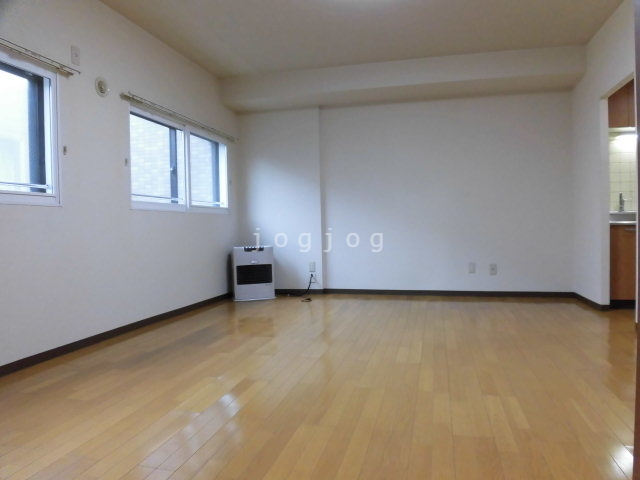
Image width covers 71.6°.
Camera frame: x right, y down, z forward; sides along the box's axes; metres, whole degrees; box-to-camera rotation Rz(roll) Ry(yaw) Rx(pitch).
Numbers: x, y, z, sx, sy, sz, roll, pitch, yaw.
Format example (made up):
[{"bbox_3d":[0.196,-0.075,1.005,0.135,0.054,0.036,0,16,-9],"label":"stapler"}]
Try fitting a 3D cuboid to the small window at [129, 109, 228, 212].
[{"bbox_3d":[-1.287,-0.665,4.223,0.100,0.801,1.641,-1,2,15],"label":"small window"}]

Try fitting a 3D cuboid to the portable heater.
[{"bbox_3d":[-0.774,0.385,5.214,0.475,0.600,0.280,-1,1,-13],"label":"portable heater"}]

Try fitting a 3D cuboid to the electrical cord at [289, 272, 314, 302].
[{"bbox_3d":[-0.217,0.525,4.979,0.267,0.243,0.424,-1,2,15],"label":"electrical cord"}]

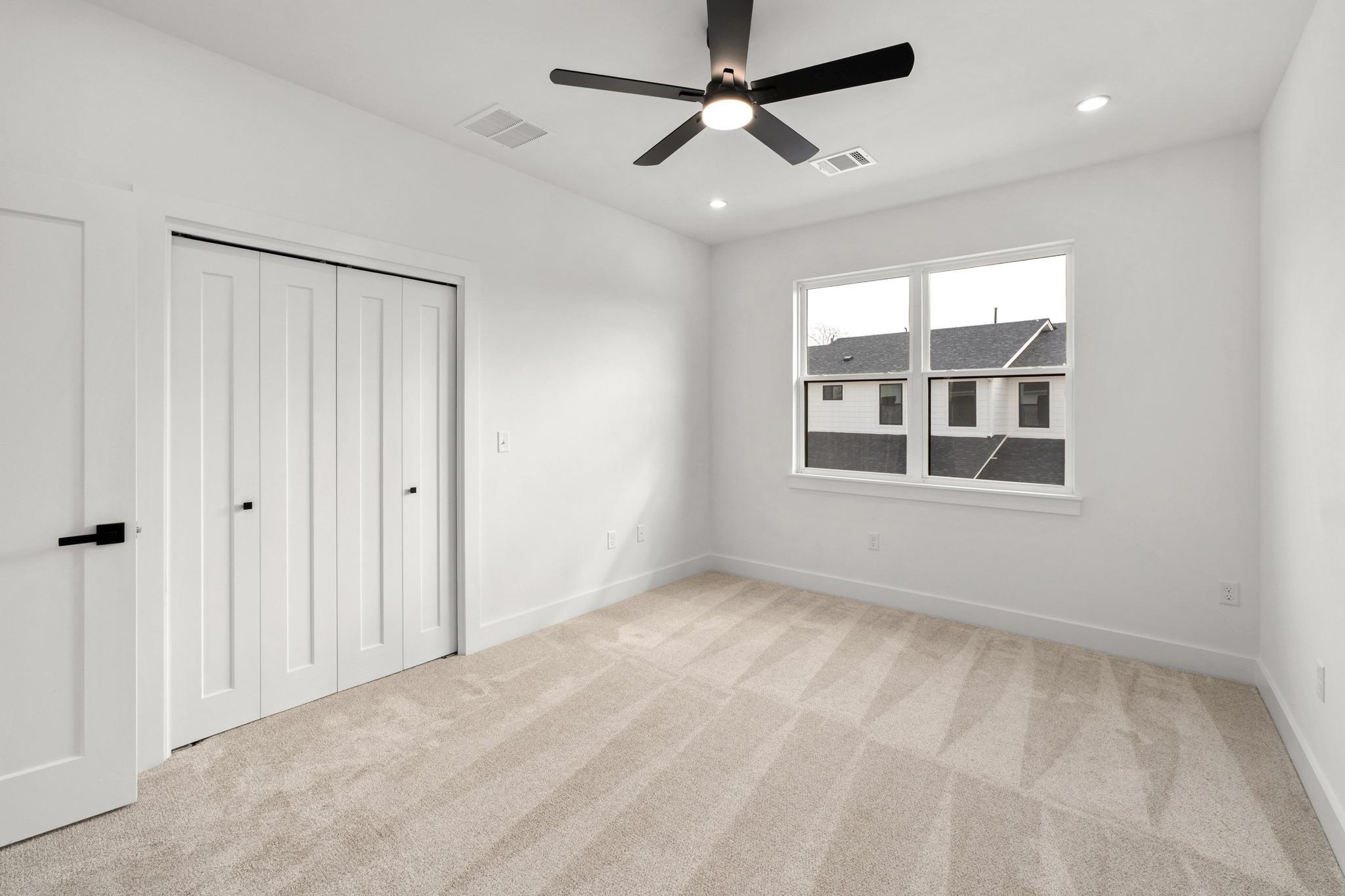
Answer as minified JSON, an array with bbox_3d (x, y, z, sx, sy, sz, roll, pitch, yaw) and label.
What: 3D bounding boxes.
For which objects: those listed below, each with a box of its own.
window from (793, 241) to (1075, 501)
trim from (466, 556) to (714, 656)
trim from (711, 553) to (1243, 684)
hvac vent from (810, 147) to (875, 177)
[{"bbox_3d":[1.657,-0.505,3.829,1.770,1.490,0.100,2,1,37],"label":"window"},{"bbox_3d":[-0.388,1.030,3.943,0.020,0.140,2.240,4,5,40],"label":"trim"},{"bbox_3d":[1.628,1.057,3.803,3.280,0.140,0.020,3,5,37],"label":"trim"},{"bbox_3d":[0.974,-1.621,3.186,0.300,0.020,0.250,3,5,37],"label":"hvac vent"}]

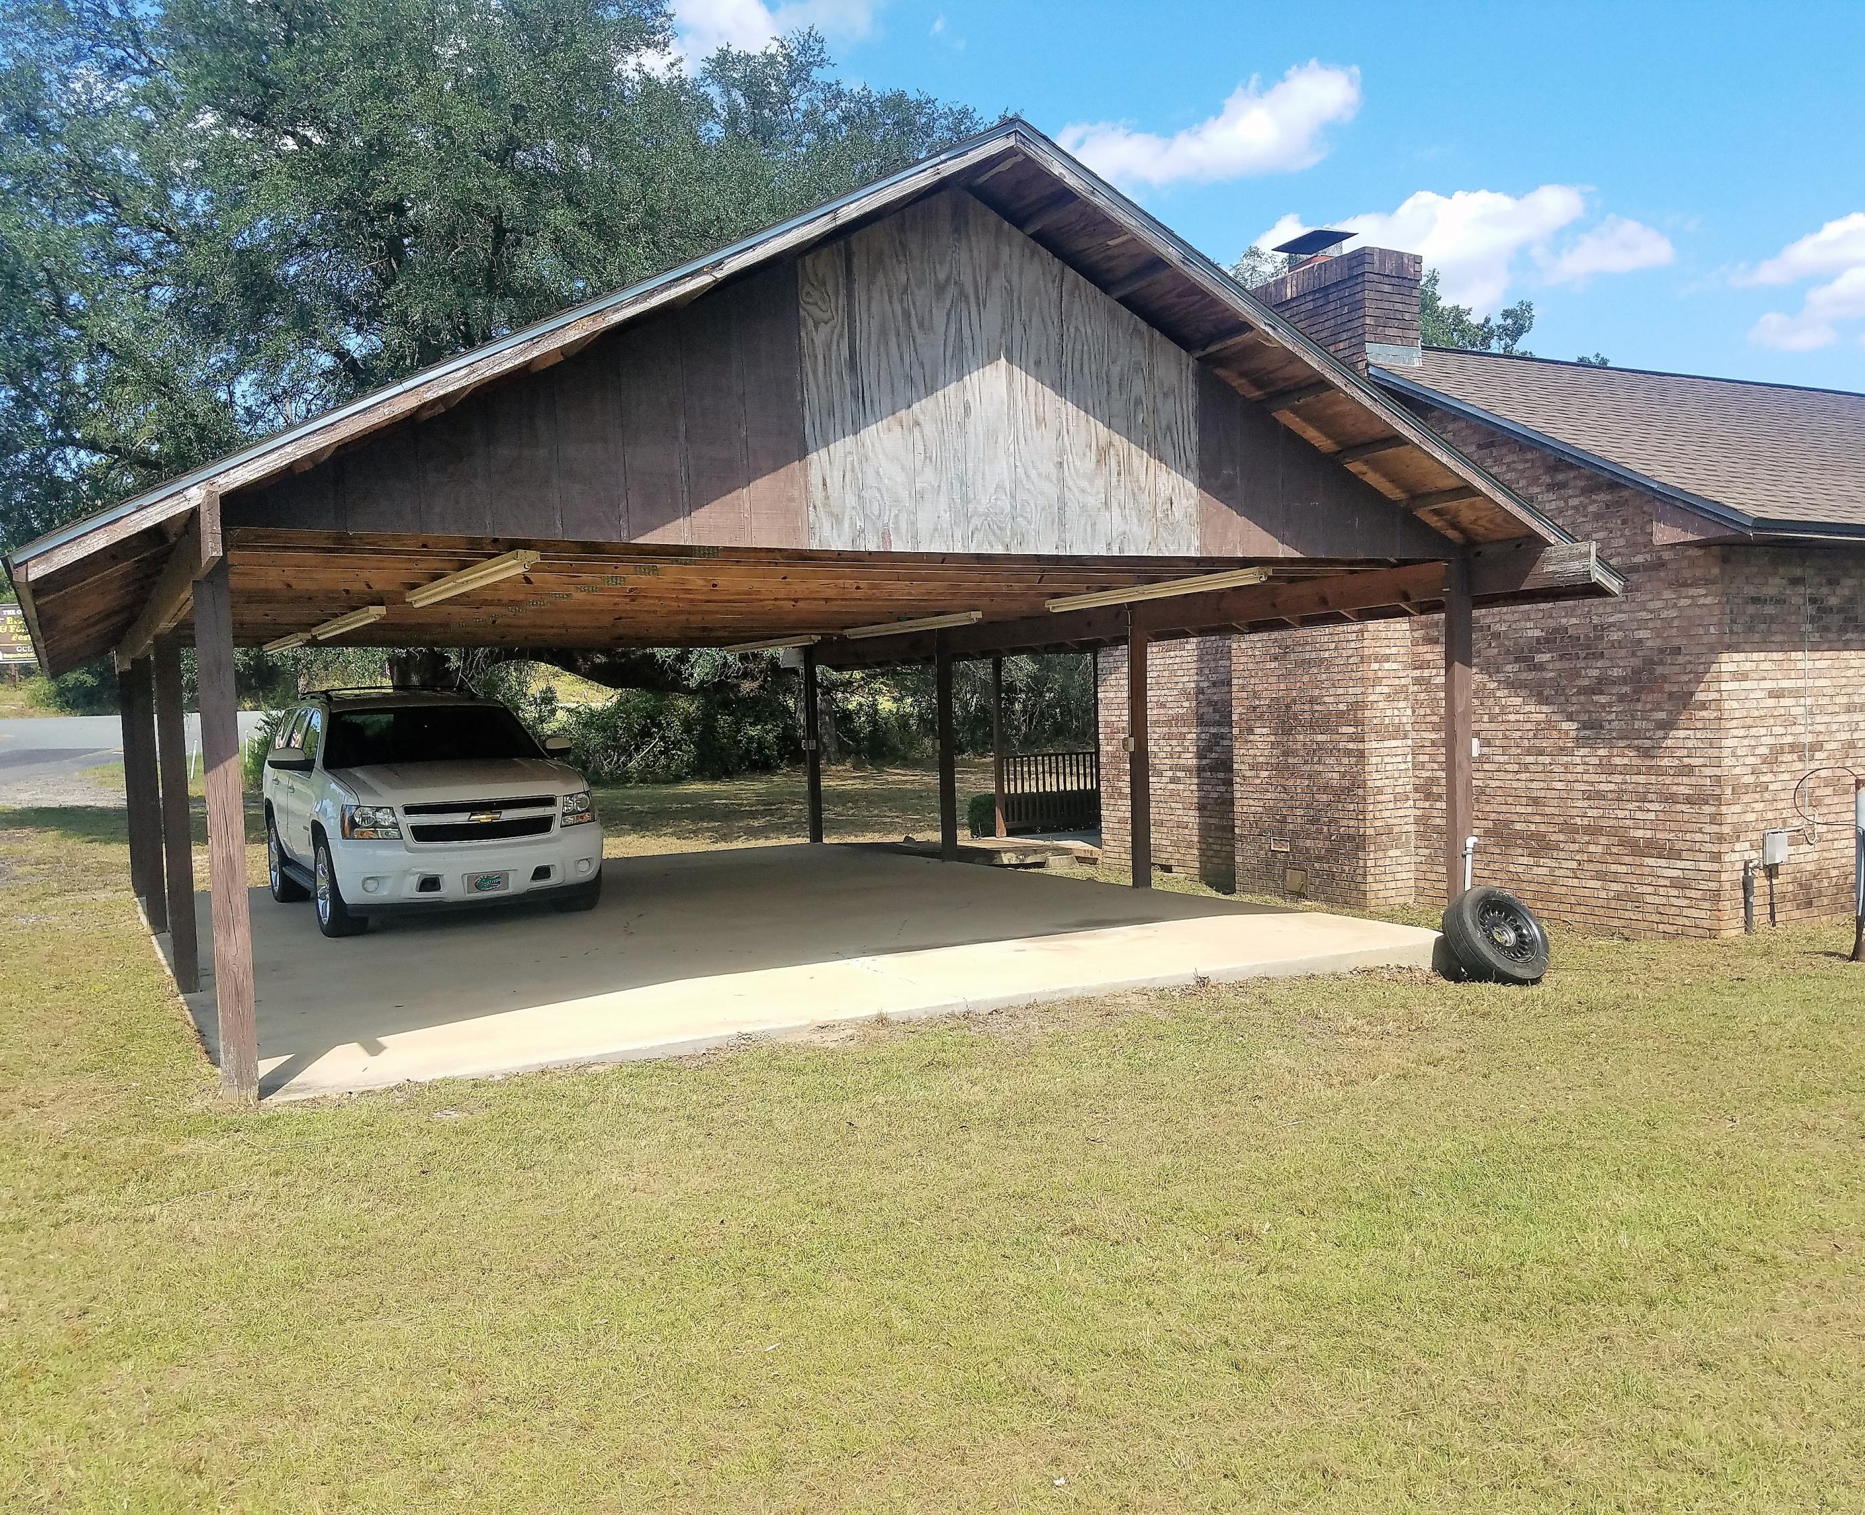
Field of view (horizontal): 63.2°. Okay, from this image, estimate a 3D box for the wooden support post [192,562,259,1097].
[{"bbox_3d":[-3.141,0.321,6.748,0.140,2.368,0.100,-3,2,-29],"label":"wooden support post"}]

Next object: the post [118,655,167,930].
[{"bbox_3d":[-6.500,0.278,12.548,0.140,2.315,0.100,-3,2,-29],"label":"post"}]

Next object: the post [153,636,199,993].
[{"bbox_3d":[-4.710,0.355,9.473,0.140,2.234,0.100,-3,2,-29],"label":"post"}]

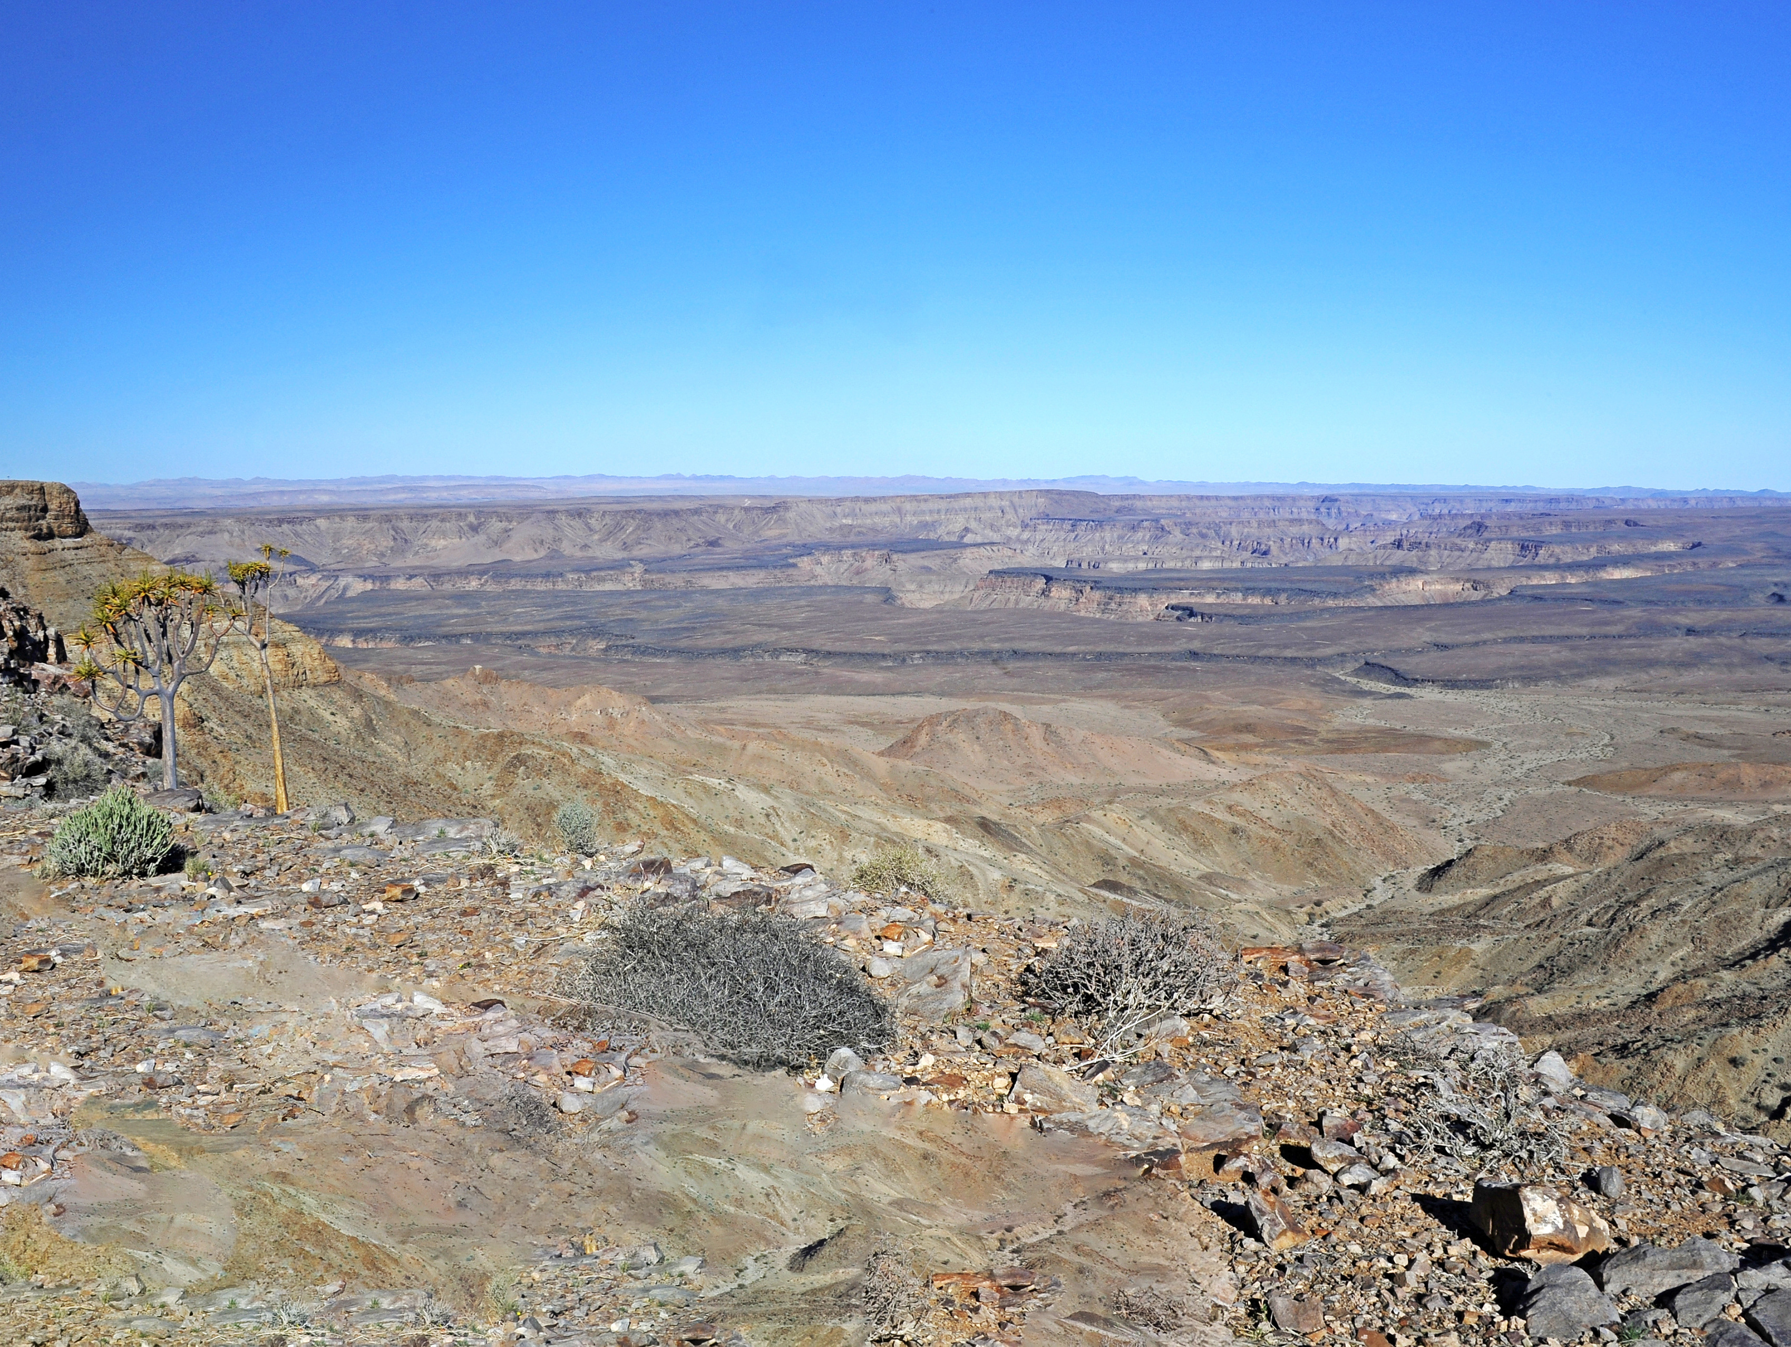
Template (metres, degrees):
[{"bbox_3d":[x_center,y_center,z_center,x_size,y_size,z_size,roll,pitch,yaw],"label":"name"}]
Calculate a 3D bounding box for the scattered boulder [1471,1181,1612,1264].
[{"bbox_3d":[1.762,1.488,4.300,0.352,0.159,0.229,3,7,23],"label":"scattered boulder"}]

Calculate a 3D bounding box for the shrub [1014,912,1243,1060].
[{"bbox_3d":[1.121,1.456,7.600,1.043,0.539,0.887,1,7,9],"label":"shrub"}]

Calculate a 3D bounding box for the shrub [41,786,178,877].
[{"bbox_3d":[-7.247,1.446,14.500,1.109,0.723,0.998,-3,8,-27],"label":"shrub"}]

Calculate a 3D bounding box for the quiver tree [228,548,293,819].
[{"bbox_3d":[-9.514,0.073,23.500,0.889,3.921,0.800,-3,7,-22],"label":"quiver tree"}]

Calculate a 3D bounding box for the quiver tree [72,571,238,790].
[{"bbox_3d":[-11.968,0.058,25.500,2.438,3.359,2.194,-3,8,-25],"label":"quiver tree"}]

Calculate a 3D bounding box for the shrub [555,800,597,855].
[{"bbox_3d":[-3.045,1.454,15.000,0.399,0.482,0.379,-1,7,-12],"label":"shrub"}]

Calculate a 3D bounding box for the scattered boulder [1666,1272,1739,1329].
[{"bbox_3d":[2.052,1.587,4.000,0.165,0.103,0.132,4,8,28],"label":"scattered boulder"}]

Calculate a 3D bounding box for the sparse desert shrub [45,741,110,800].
[{"bbox_3d":[-11.688,1.365,22.500,0.824,0.757,0.742,-3,8,-28],"label":"sparse desert shrub"}]

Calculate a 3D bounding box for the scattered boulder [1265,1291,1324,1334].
[{"bbox_3d":[0.979,1.560,3.850,0.139,0.074,0.111,2,7,15],"label":"scattered boulder"}]

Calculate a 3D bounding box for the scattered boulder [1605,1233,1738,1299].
[{"bbox_3d":[2.069,1.574,4.200,0.338,0.103,0.186,4,8,27],"label":"scattered boulder"}]

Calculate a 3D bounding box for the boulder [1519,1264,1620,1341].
[{"bbox_3d":[1.692,1.571,3.950,0.234,0.139,0.175,3,7,24],"label":"boulder"}]

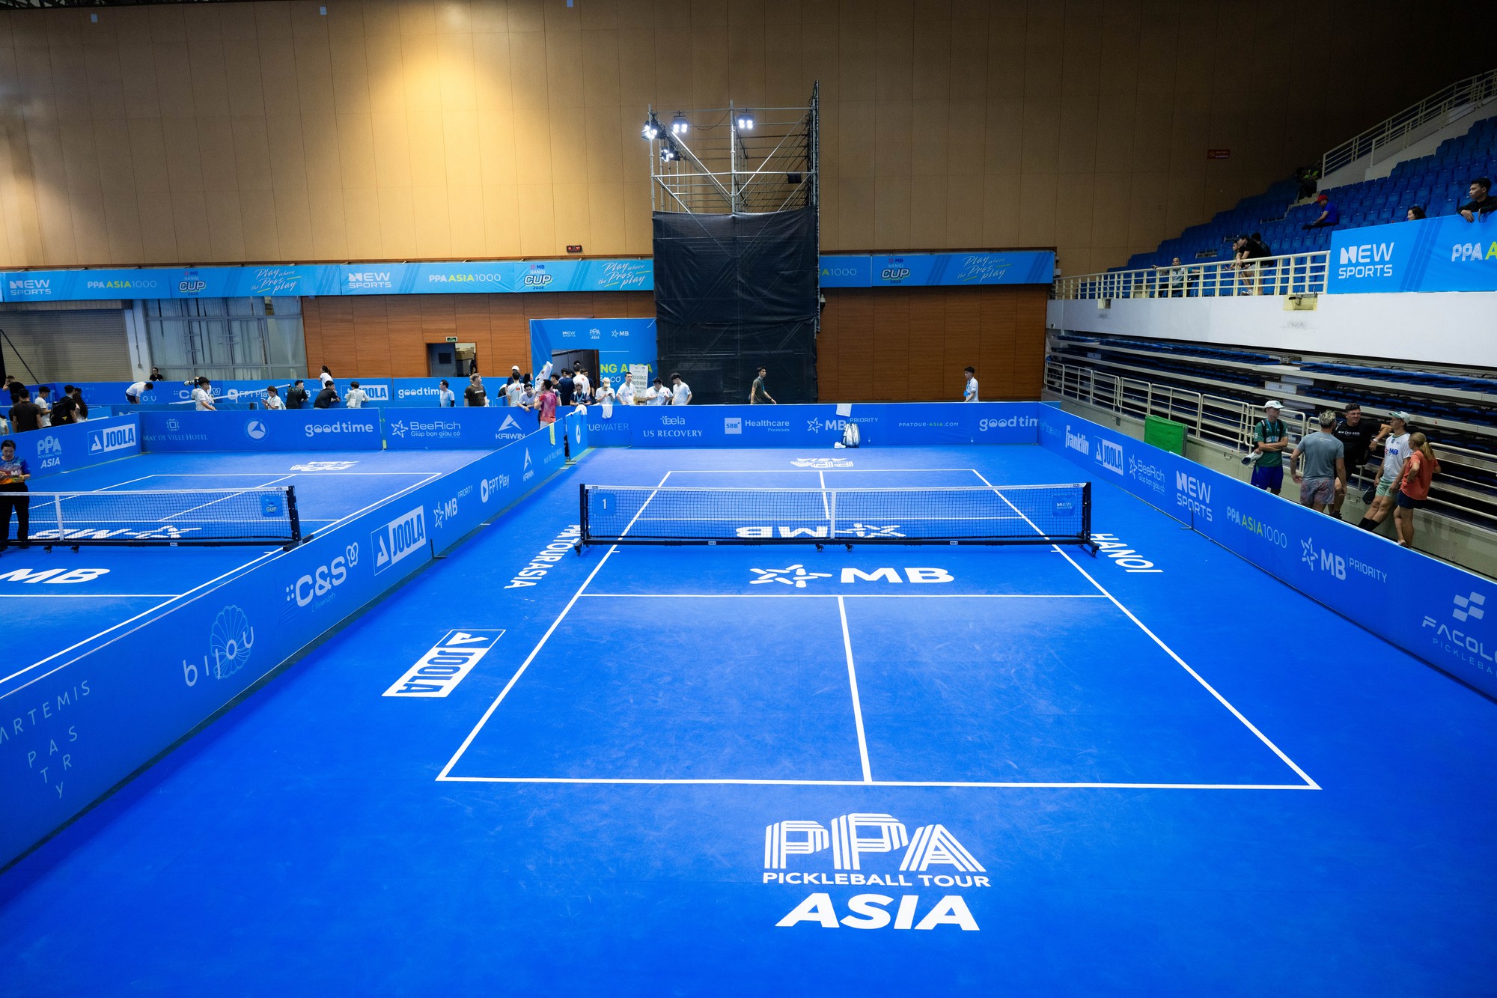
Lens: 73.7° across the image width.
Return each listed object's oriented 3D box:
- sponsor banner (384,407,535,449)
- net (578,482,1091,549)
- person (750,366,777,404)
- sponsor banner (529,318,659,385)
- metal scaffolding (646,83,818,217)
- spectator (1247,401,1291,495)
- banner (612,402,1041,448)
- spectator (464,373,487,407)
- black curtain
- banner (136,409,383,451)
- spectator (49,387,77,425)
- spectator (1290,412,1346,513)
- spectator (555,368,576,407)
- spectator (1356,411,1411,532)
[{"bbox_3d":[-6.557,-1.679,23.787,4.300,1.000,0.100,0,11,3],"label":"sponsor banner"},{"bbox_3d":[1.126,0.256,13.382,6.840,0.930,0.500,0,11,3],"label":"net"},{"bbox_3d":[0.418,-2.539,25.828,0.620,1.730,0.500,1,11,11],"label":"person"},{"bbox_3d":[-4.649,-4.052,30.890,4.000,2.920,0.120,0,11,3],"label":"sponsor banner"},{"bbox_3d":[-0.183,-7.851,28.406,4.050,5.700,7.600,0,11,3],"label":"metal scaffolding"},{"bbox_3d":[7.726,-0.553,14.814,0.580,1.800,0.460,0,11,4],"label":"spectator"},{"bbox_3d":[1.846,-1.721,23.404,9.800,1.000,0.100,0,11,4],"label":"banner"},{"bbox_3d":[-6.590,-2.163,24.292,0.550,1.760,0.380,-8,13,-33],"label":"spectator"},{"bbox_3d":[-0.326,-4.391,25.258,4.050,5.600,0.150,0,11,3],"label":"black curtain"},{"bbox_3d":[-11.604,-1.599,23.731,5.700,1.000,0.100,-1,11,-1],"label":"banner"},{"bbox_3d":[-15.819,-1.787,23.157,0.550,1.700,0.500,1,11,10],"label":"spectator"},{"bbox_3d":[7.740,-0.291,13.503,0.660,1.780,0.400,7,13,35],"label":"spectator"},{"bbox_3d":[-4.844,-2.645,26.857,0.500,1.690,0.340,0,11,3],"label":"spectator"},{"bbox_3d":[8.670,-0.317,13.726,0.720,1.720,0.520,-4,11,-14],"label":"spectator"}]

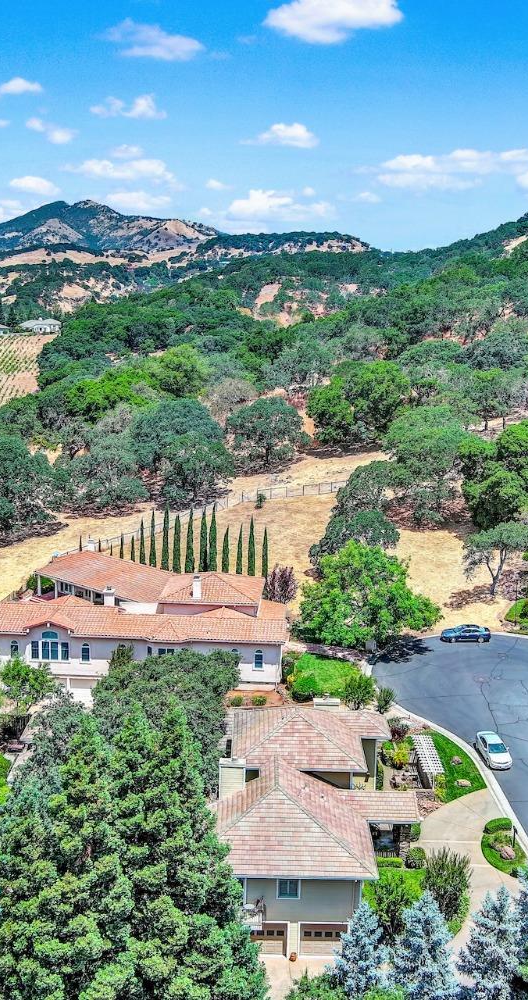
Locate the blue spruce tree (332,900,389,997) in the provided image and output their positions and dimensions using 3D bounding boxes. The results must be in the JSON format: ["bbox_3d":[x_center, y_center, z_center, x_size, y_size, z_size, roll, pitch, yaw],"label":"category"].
[{"bbox_3d":[5.594,25.471,69.210,3.300,6.010,3.300,1,11,0],"label":"blue spruce tree"}]

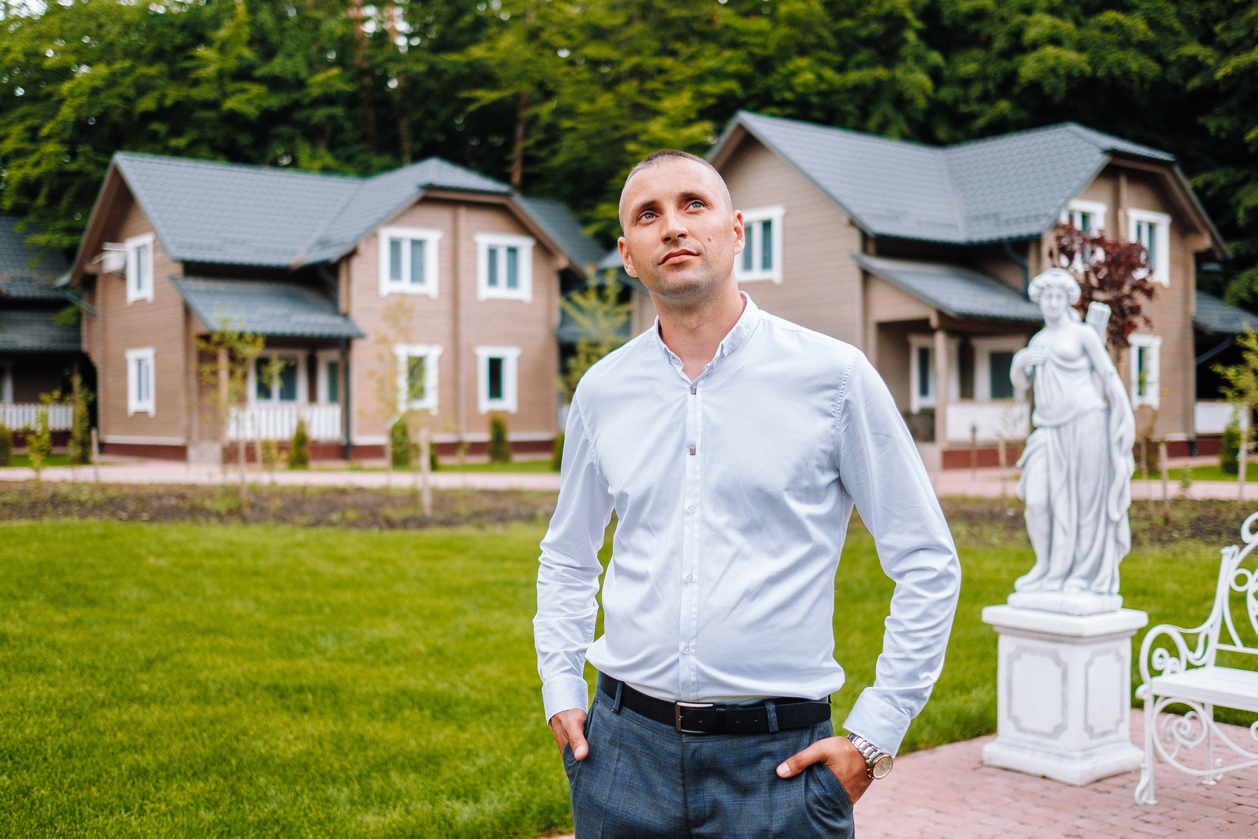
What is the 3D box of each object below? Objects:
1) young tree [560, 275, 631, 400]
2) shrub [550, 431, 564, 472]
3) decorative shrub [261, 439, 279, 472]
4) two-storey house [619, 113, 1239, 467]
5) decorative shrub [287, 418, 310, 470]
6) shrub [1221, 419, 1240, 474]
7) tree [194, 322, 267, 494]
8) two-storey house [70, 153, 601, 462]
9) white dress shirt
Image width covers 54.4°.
[{"bbox_3d":[-0.476,-0.568,18.800,1.118,3.409,1.118,0,1,0],"label":"young tree"},{"bbox_3d":[-1.388,0.598,24.492,0.412,0.900,0.412,0,1,0],"label":"shrub"},{"bbox_3d":[-7.406,0.743,25.246,0.384,0.655,0.384,0,1,0],"label":"decorative shrub"},{"bbox_3d":[8.666,-3.160,31.657,14.186,8.033,10.395,-1,1,-36],"label":"two-storey house"},{"bbox_3d":[-7.051,0.511,26.113,0.480,1.086,0.480,0,1,0],"label":"decorative shrub"},{"bbox_3d":[11.016,0.501,22.361,0.358,1.019,0.358,0,1,0],"label":"shrub"},{"bbox_3d":[-6.134,-0.160,18.869,1.062,2.665,1.062,0,1,0],"label":"tree"},{"bbox_3d":[-7.275,-3.098,35.425,14.186,8.033,10.395,-1,1,-40],"label":"two-storey house"},{"bbox_3d":[0.172,0.135,1.710,0.570,0.620,0.310,0,1,15],"label":"white dress shirt"}]

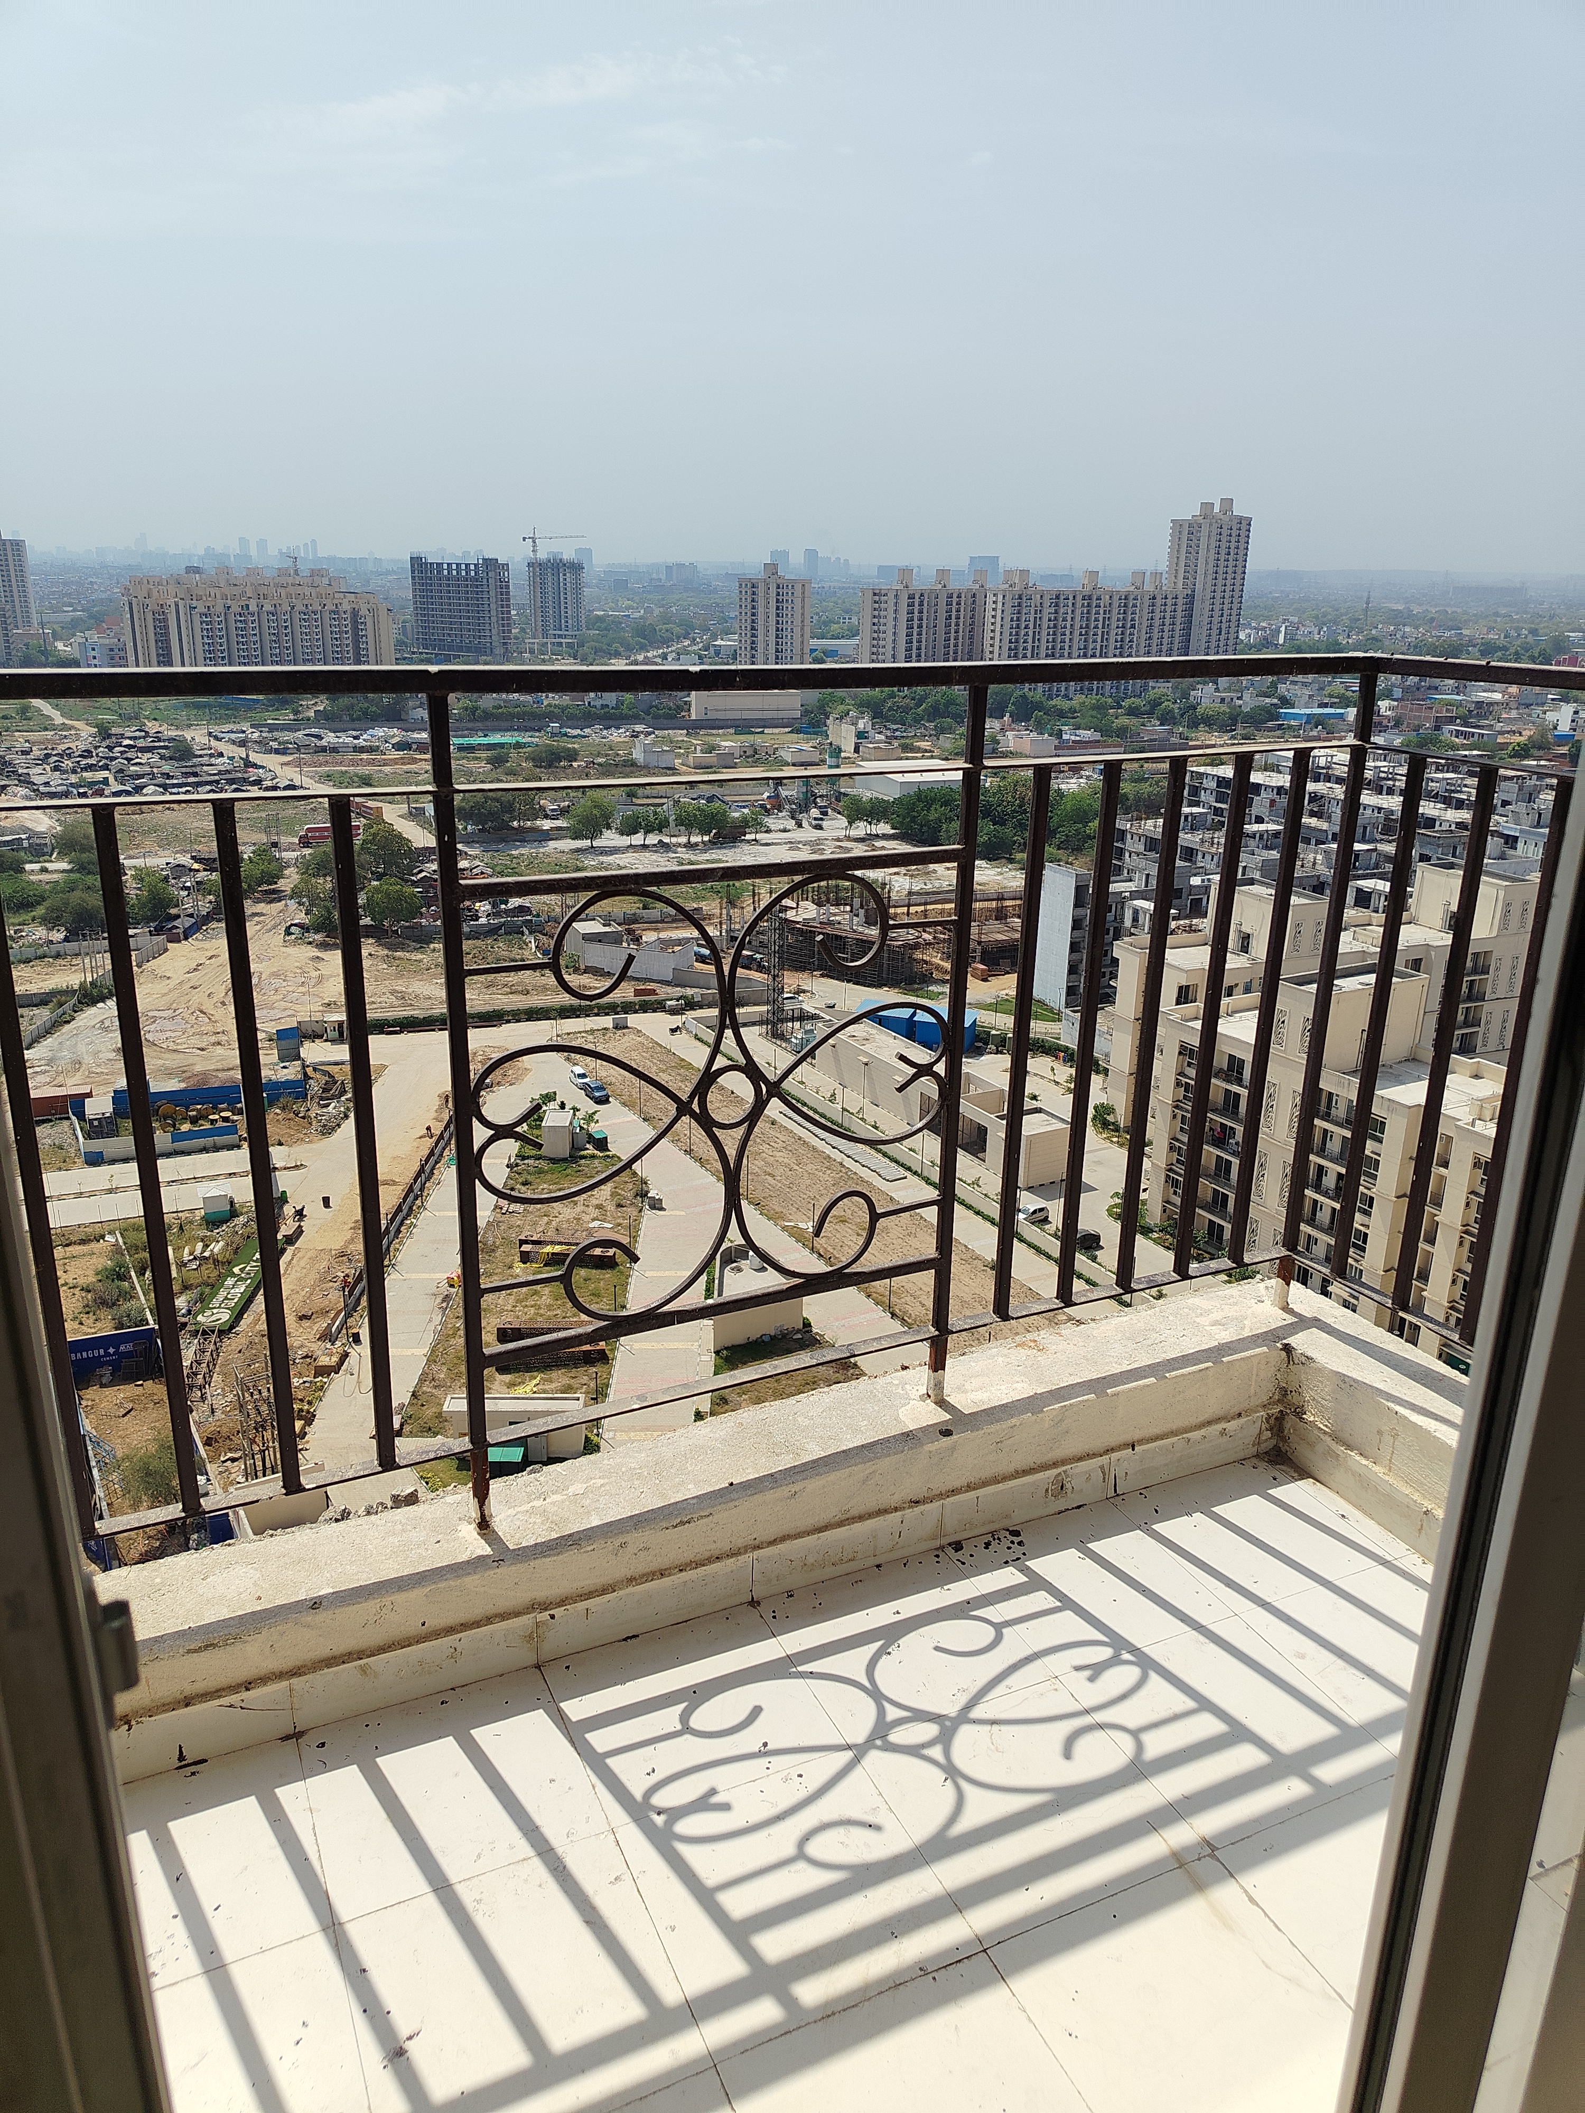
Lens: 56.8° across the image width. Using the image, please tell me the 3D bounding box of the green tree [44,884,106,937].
[{"bbox_3d":[-110.596,-22.105,225.400,10.000,7.059,10.000,-8,21,-25],"label":"green tree"}]

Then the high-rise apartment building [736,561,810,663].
[{"bbox_3d":[-8.497,-200.061,682.801,28.000,55.670,21.000,7,20,18],"label":"high-rise apartment building"}]

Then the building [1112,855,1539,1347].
[{"bbox_3d":[59.176,0.415,136.776,54.000,25.700,54.000,-9,21,-26],"label":"building"}]

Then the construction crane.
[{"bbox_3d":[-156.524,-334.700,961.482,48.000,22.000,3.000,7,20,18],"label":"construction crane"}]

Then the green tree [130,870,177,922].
[{"bbox_3d":[-101.338,-24.528,230.892,7.800,8.413,7.800,-7,20,-23],"label":"green tree"}]

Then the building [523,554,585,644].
[{"bbox_3d":[-158.590,-304.096,984.334,35.000,56.365,27.000,1,19,1],"label":"building"}]

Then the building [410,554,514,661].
[{"bbox_3d":[-180.113,-241.850,797.326,49.000,56.989,25.000,3,19,5],"label":"building"}]

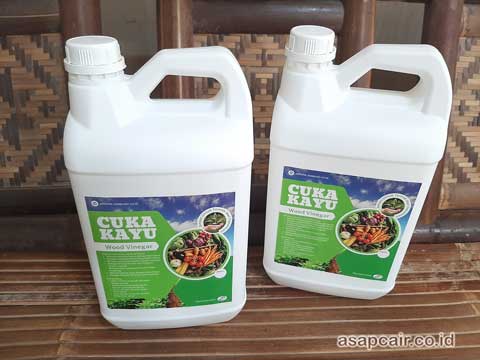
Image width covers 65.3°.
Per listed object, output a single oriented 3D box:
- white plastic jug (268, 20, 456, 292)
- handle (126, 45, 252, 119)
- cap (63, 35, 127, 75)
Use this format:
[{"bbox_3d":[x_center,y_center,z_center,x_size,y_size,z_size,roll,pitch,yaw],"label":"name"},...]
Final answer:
[{"bbox_3d":[0.128,-0.011,0.458,0.179,0.321,0.126,8,36,9],"label":"white plastic jug"},{"bbox_3d":[-0.045,-0.095,0.364,0.115,0.067,0.035,-2,30,-6],"label":"handle"},{"bbox_3d":[-0.133,-0.113,0.342,0.055,0.025,0.055,-2,30,-6],"label":"cap"}]

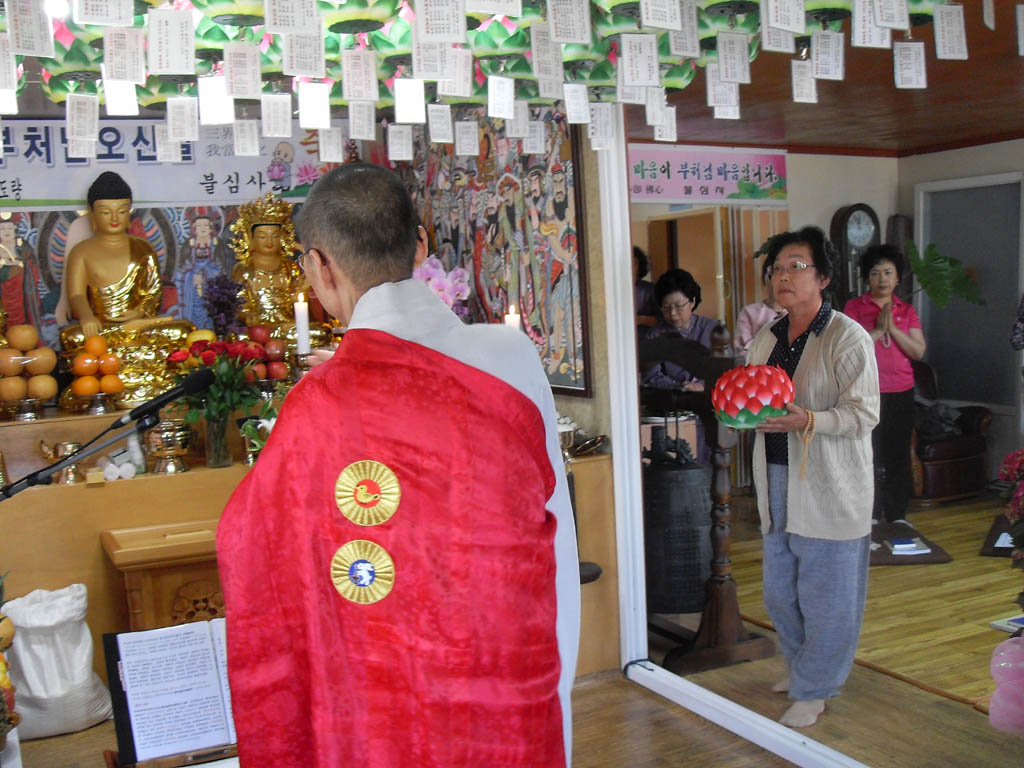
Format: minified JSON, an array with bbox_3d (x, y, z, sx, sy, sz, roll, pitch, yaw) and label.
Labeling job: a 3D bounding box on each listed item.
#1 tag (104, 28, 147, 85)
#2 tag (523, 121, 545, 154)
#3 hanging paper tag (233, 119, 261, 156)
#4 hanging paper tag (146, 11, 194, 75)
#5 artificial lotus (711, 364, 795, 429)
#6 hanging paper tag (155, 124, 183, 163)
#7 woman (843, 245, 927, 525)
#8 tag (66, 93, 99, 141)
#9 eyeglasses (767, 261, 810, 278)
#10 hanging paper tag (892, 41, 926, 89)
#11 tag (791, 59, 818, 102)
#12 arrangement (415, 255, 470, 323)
[{"bbox_3d":[-0.917,-0.777,2.597,0.091,0.126,0.006,-5,5,-27],"label":"tag"},{"bbox_3d":[0.072,-0.817,3.630,0.074,0.108,0.004,-3,5,-8],"label":"tag"},{"bbox_3d":[-0.942,-0.873,3.882,0.091,0.126,0.006,-5,5,-27],"label":"hanging paper tag"},{"bbox_3d":[-0.620,-0.623,1.995,0.081,0.116,0.004,-1,4,-2],"label":"hanging paper tag"},{"bbox_3d":[0.727,0.039,3.300,0.252,0.190,0.252,0,5,27],"label":"artificial lotus"},{"bbox_3d":[-1.025,-0.718,3.270,0.074,0.108,0.004,-4,5,-20],"label":"hanging paper tag"},{"bbox_3d":[2.065,-0.011,6.077,0.470,1.570,0.340,-1,5,21],"label":"woman"},{"bbox_3d":[-1.050,-0.653,2.680,0.074,0.108,0.004,-3,5,-13],"label":"tag"},{"bbox_3d":[0.900,-0.366,3.459,0.138,0.043,0.135,1,6,41],"label":"eyeglasses"},{"bbox_3d":[0.947,-0.757,2.600,0.074,0.108,0.004,-3,5,-8],"label":"hanging paper tag"},{"bbox_3d":[0.814,-0.840,3.040,0.081,0.116,0.004,-5,3,-22],"label":"tag"},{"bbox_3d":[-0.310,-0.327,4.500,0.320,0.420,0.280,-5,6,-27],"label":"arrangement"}]

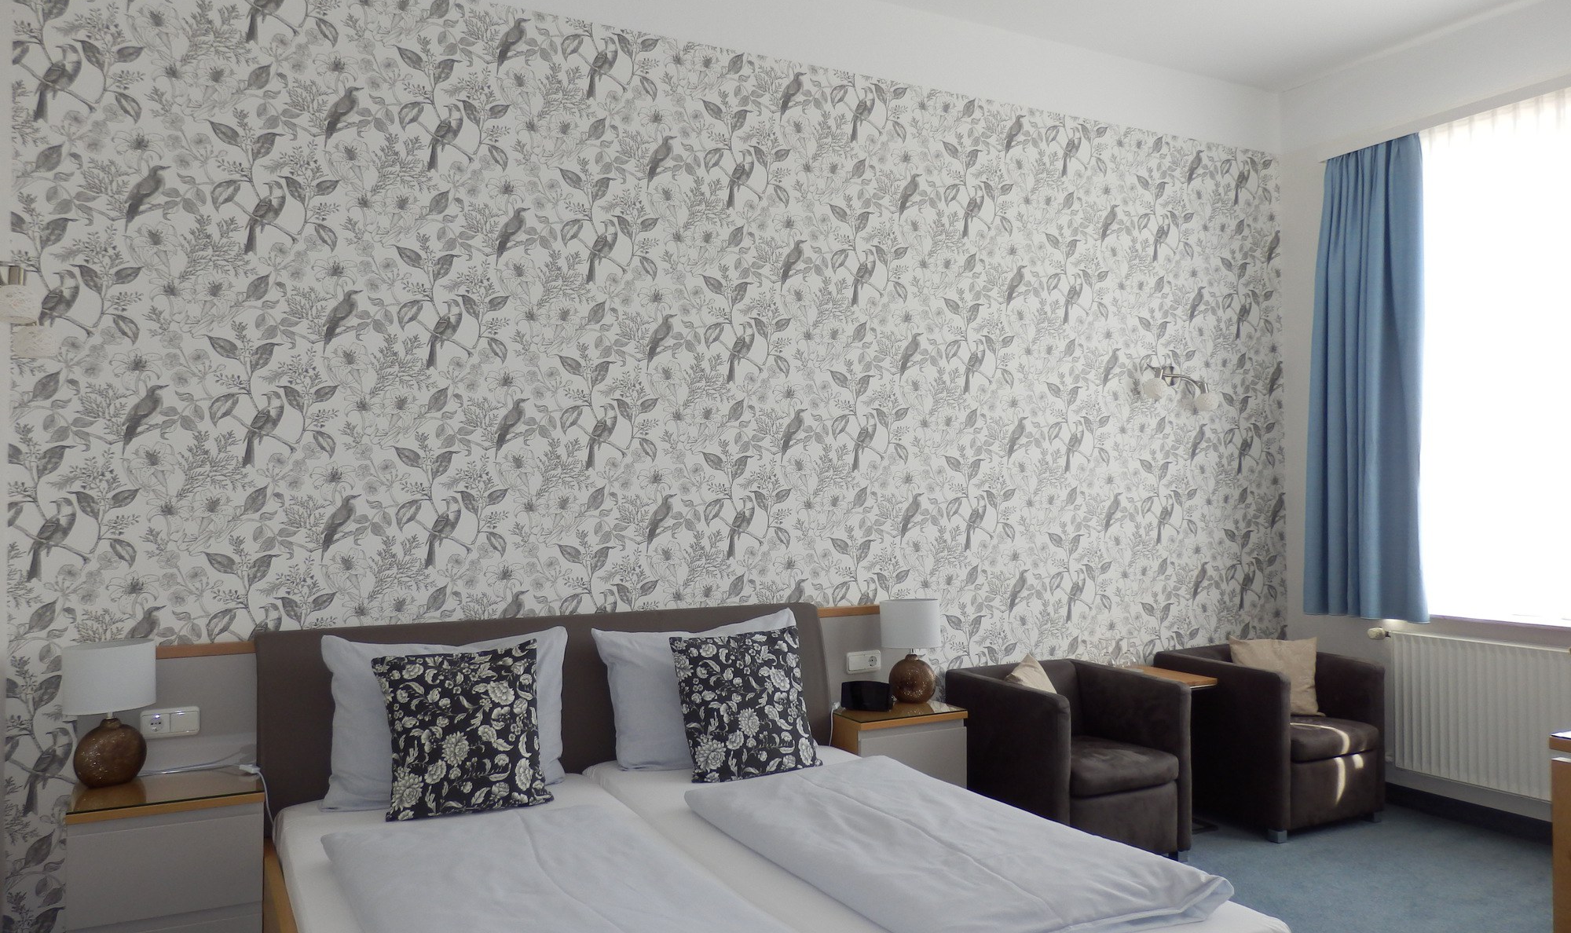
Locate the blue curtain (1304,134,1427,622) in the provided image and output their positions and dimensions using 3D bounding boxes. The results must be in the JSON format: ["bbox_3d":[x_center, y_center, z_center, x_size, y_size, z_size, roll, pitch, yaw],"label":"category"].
[{"bbox_3d":[2.559,-0.369,5.037,0.120,2.080,0.580,1,-2,-28],"label":"blue curtain"}]

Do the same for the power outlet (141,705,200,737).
[{"bbox_3d":[-1.753,0.734,3.238,0.150,0.081,0.018,1,-2,-28],"label":"power outlet"}]

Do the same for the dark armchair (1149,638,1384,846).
[{"bbox_3d":[2.058,1.149,4.861,0.670,0.682,0.635,1,-2,-28],"label":"dark armchair"}]

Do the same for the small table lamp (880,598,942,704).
[{"bbox_3d":[0.475,0.702,4.306,0.218,0.380,0.218,0,-1,0],"label":"small table lamp"}]

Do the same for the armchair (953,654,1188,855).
[{"bbox_3d":[1.068,1.140,4.341,0.660,0.680,0.635,1,-2,-28],"label":"armchair"}]

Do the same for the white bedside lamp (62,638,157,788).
[{"bbox_3d":[-1.839,0.677,3.090,0.217,0.382,0.217,1,-2,-28],"label":"white bedside lamp"}]

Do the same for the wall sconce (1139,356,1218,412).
[{"bbox_3d":[1.763,-0.354,5.090,0.430,0.200,0.145,1,-2,-28],"label":"wall sconce"}]

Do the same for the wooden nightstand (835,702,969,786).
[{"bbox_3d":[0.382,1.181,4.146,0.452,0.592,0.360,1,-2,-28],"label":"wooden nightstand"}]

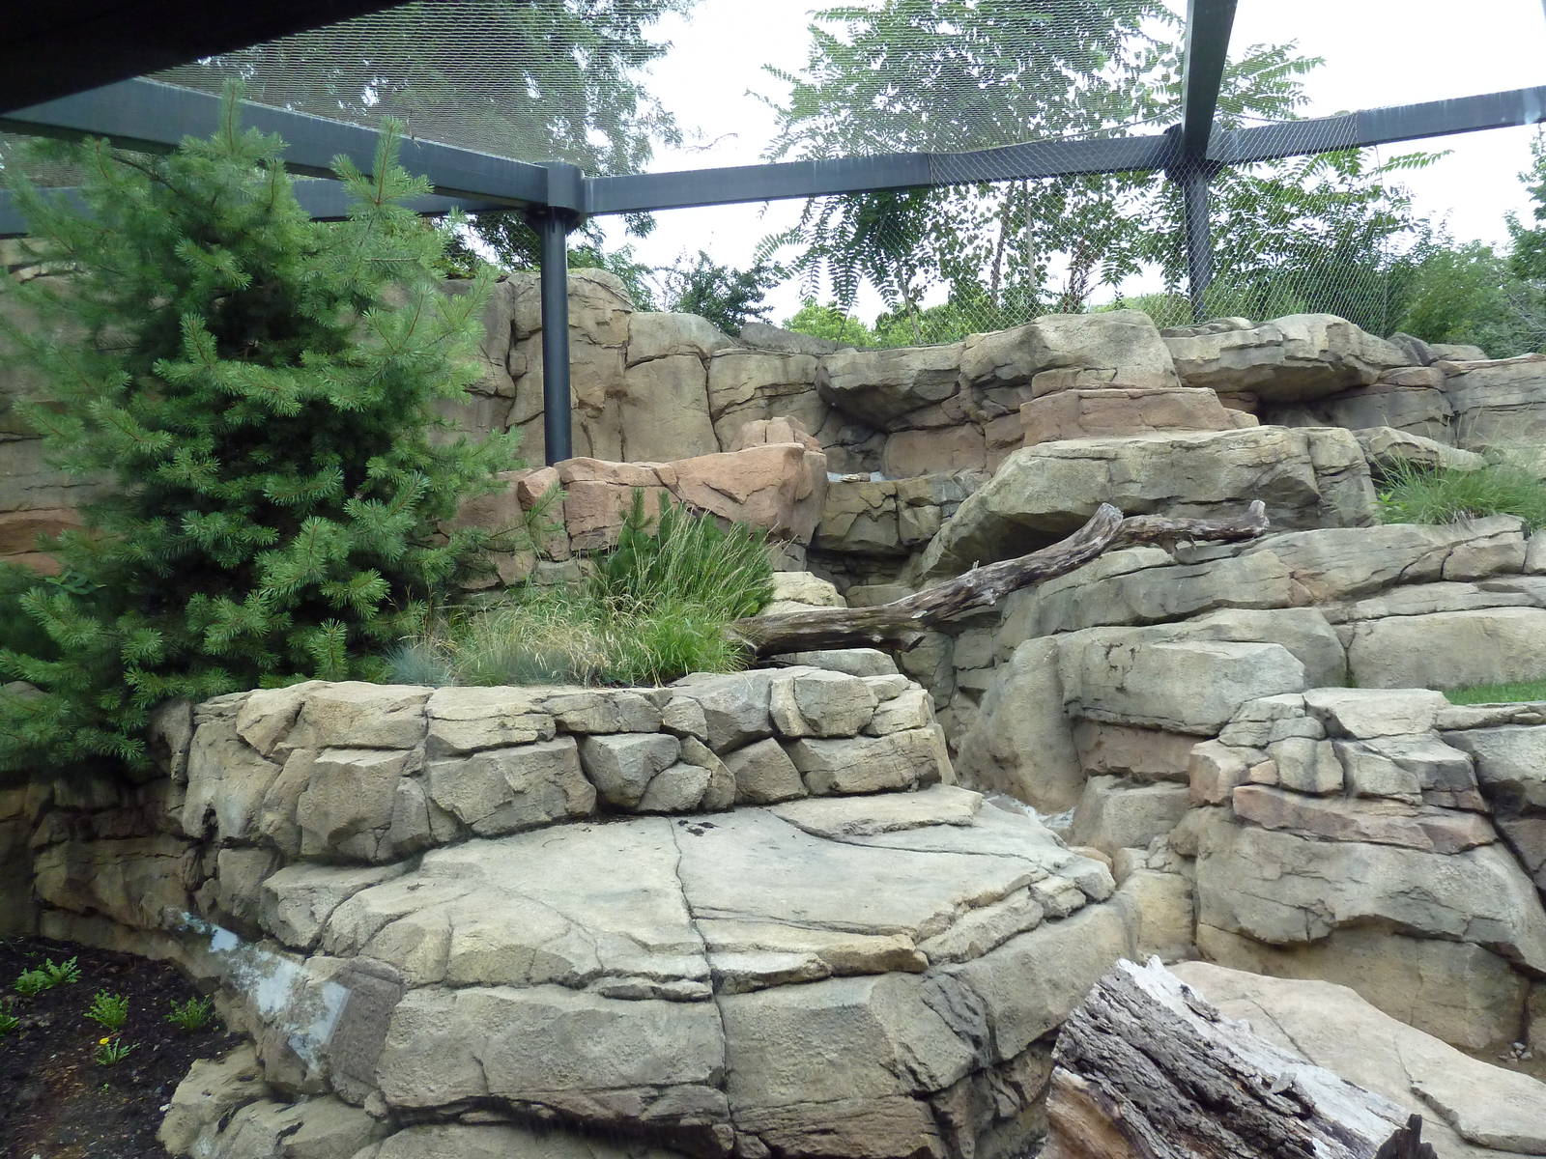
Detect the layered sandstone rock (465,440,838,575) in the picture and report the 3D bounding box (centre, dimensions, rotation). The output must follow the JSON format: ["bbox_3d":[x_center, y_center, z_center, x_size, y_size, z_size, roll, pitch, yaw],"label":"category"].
[{"bbox_3d":[-0.856,-0.458,7.700,2.420,0.780,1.100,-2,-4,12],"label":"layered sandstone rock"}]

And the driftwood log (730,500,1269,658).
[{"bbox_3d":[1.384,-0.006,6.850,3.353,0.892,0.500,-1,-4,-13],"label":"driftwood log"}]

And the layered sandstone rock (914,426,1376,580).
[{"bbox_3d":[2.560,-0.500,8.000,3.000,0.950,1.500,-2,-3,0],"label":"layered sandstone rock"}]

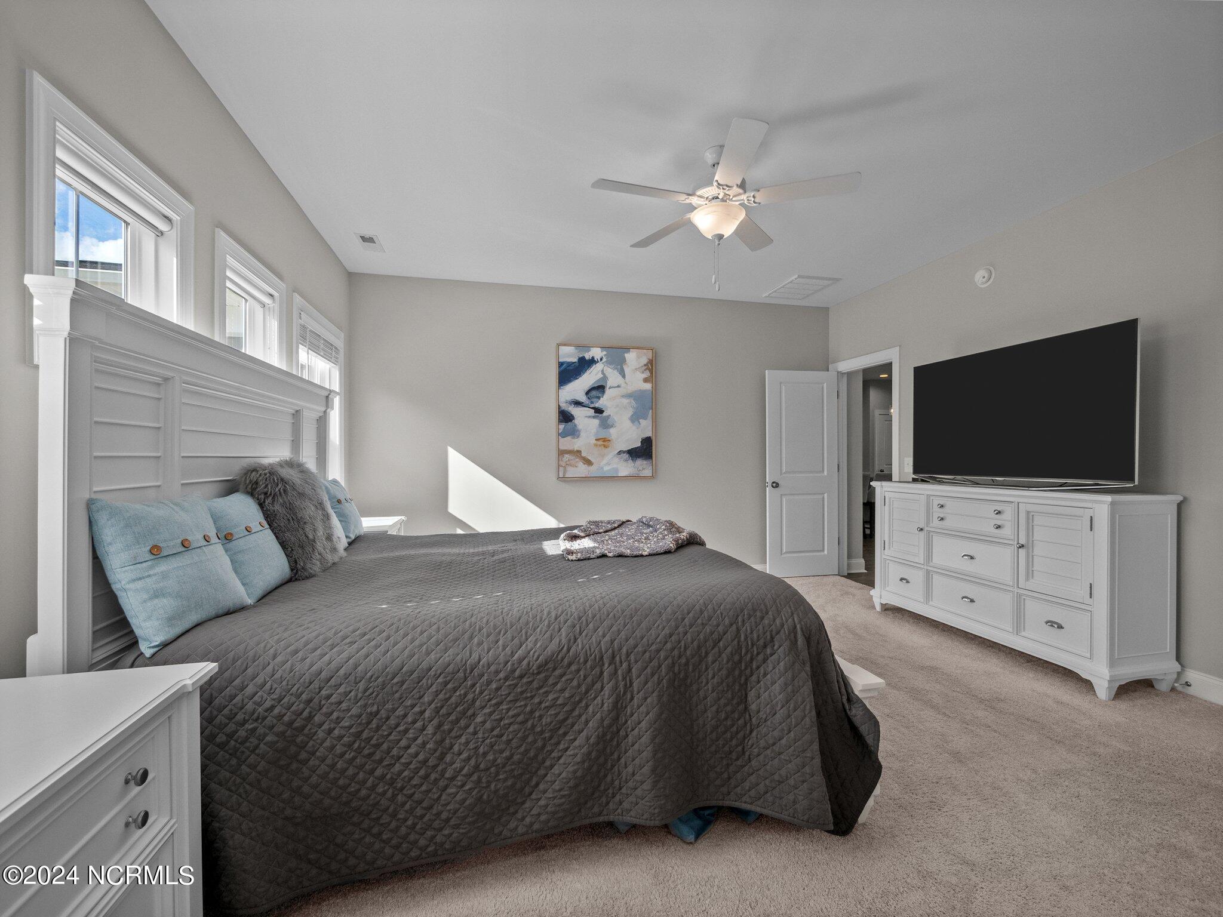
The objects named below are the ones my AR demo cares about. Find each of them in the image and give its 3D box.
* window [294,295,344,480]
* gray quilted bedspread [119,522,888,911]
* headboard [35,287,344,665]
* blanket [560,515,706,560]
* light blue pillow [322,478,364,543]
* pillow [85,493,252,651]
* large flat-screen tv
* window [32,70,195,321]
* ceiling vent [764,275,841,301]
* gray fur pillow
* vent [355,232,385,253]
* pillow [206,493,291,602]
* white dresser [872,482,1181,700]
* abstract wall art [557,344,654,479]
[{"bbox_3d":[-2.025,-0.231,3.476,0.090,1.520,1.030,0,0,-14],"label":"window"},{"bbox_3d":[-0.460,0.799,2.445,2.200,0.660,2.170,0,0,-14],"label":"gray quilted bedspread"},{"bbox_3d":[-1.568,0.385,2.193,0.100,1.600,2.150,0,0,-14],"label":"headboard"},{"bbox_3d":[0.072,0.430,2.804,0.740,0.110,0.780,0,0,-14],"label":"blanket"},{"bbox_3d":[-1.612,0.315,2.954,0.150,0.390,0.440,-21,5,-13],"label":"light blue pillow"},{"bbox_3d":[-1.204,0.289,1.412,0.150,0.430,0.460,-23,5,-13],"label":"pillow"},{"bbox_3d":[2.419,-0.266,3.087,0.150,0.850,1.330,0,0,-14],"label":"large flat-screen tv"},{"bbox_3d":[-1.553,-0.615,1.610,0.060,0.745,0.735,0,0,-14],"label":"window"},{"bbox_3d":[1.728,-1.547,4.536,0.420,0.025,0.590,0,0,-14],"label":"ceiling vent"},{"bbox_3d":[-1.357,0.246,2.157,0.200,0.500,0.530,-23,5,-13],"label":"gray fur pillow"},{"bbox_3d":[-1.744,-1.550,3.577,0.152,0.015,0.297,0,0,-14],"label":"vent"},{"bbox_3d":[-1.326,0.310,1.789,0.150,0.390,0.440,-21,5,-13],"label":"pillow"},{"bbox_3d":[2.469,0.688,3.196,0.490,0.995,1.545,0,0,-14],"label":"white dresser"},{"bbox_3d":[-0.026,-0.426,4.579,0.940,1.235,0.045,0,0,-15],"label":"abstract wall art"}]

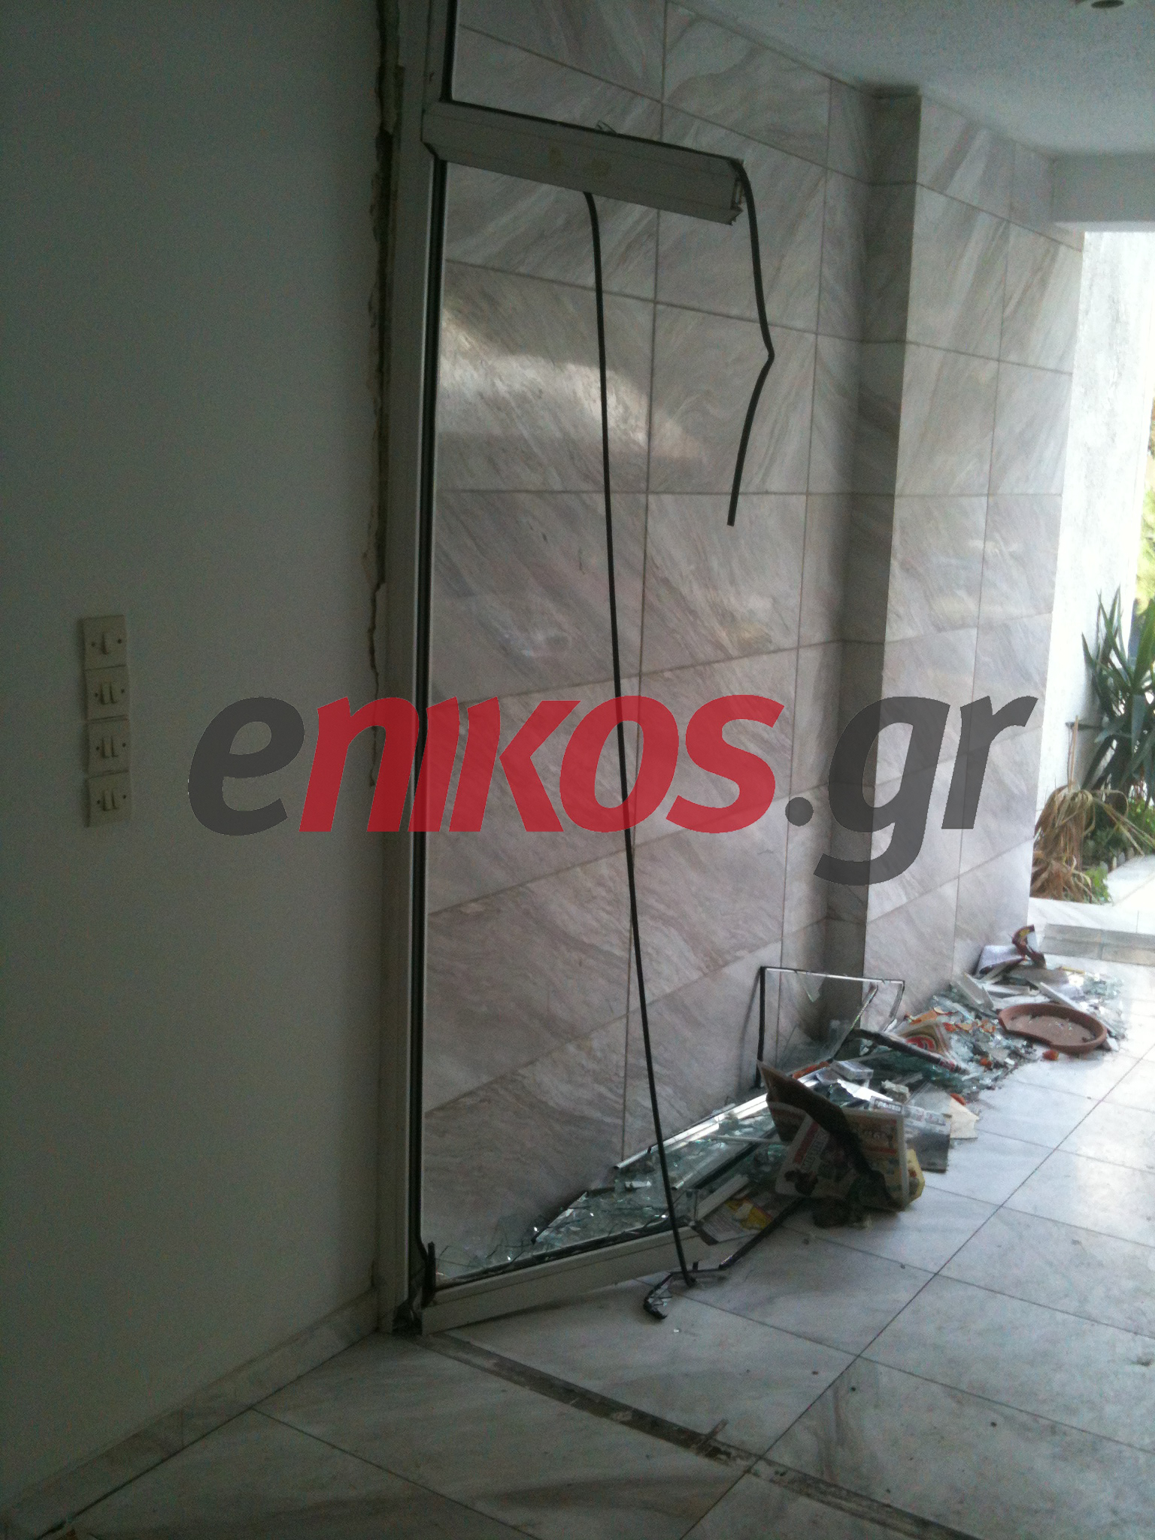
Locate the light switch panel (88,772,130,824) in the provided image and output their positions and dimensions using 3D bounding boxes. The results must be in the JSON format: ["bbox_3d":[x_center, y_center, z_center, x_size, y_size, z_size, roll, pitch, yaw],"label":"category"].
[{"bbox_3d":[-0.721,0.045,2.398,0.014,0.077,0.077,9,13,34],"label":"light switch panel"}]

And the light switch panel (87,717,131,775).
[{"bbox_3d":[-0.719,-0.033,2.384,0.014,0.077,0.077,9,13,34],"label":"light switch panel"}]

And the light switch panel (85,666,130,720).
[{"bbox_3d":[-0.716,-0.117,2.368,0.014,0.077,0.077,9,13,34],"label":"light switch panel"}]

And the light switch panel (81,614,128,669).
[{"bbox_3d":[-0.714,-0.192,2.353,0.014,0.077,0.077,9,13,34],"label":"light switch panel"}]

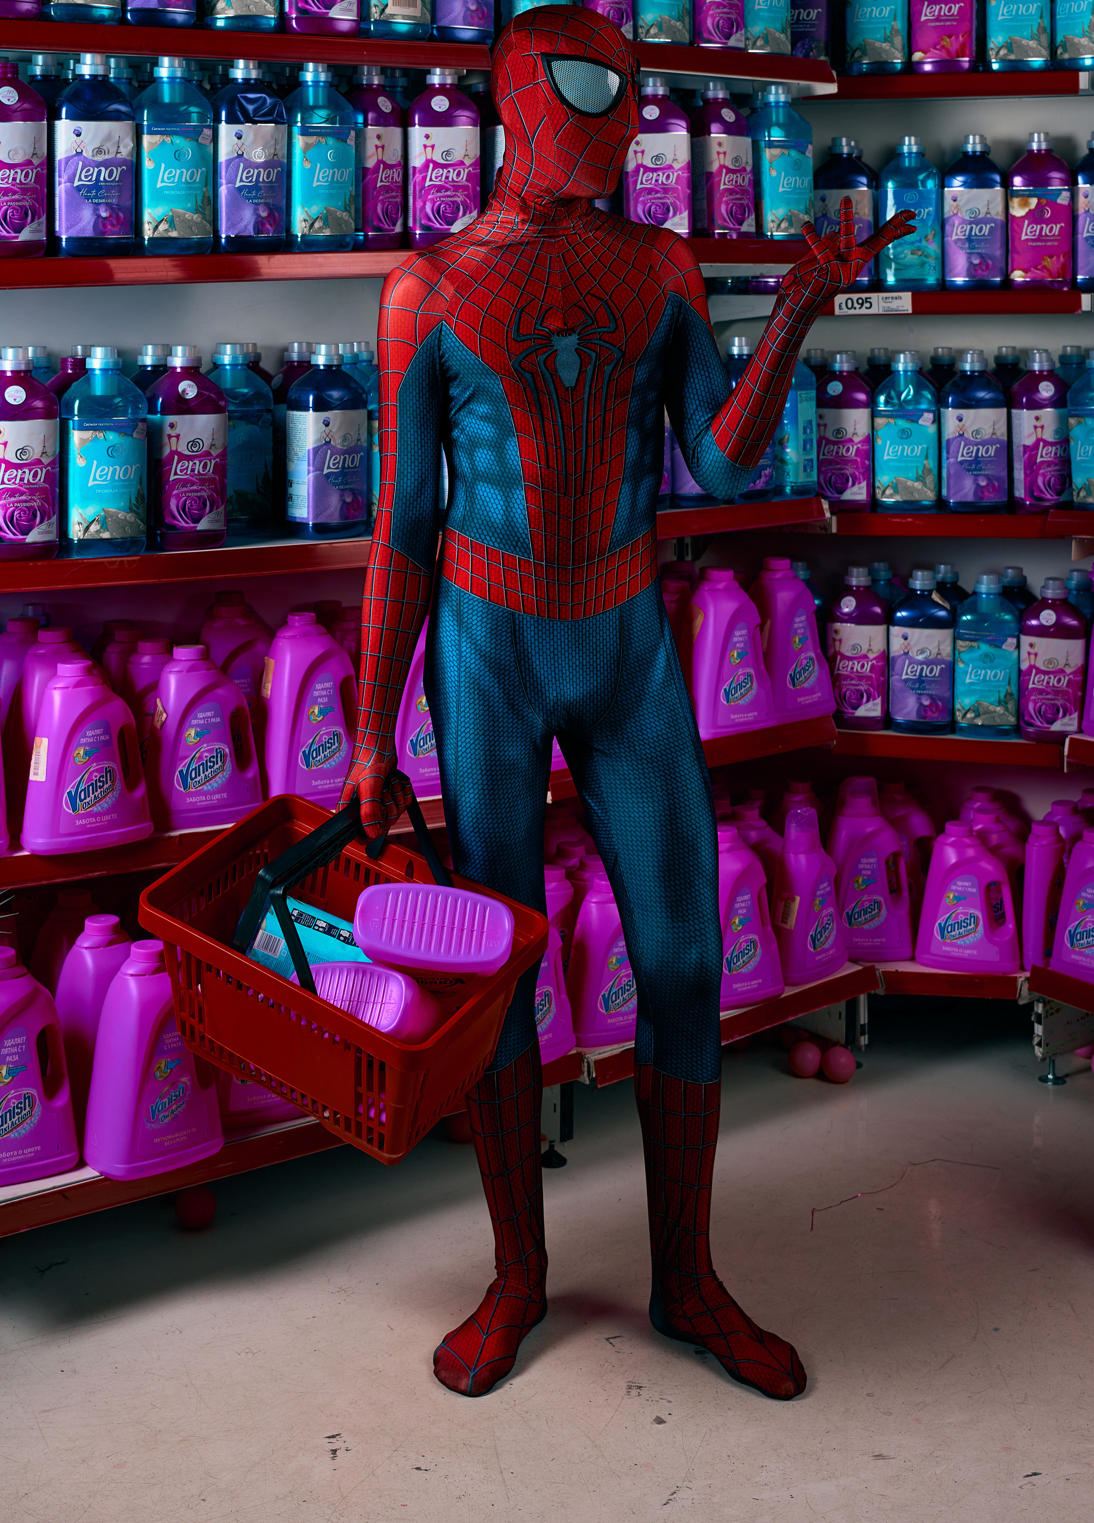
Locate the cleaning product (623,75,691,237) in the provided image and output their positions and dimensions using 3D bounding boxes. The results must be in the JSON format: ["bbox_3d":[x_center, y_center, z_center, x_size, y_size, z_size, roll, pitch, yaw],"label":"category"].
[{"bbox_3d":[0.200,-1.097,2.890,0.116,0.288,0.086,1,9,8],"label":"cleaning product"}]

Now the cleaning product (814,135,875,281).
[{"bbox_3d":[0.581,-1.076,3.130,0.120,0.290,0.080,6,12,32],"label":"cleaning product"}]

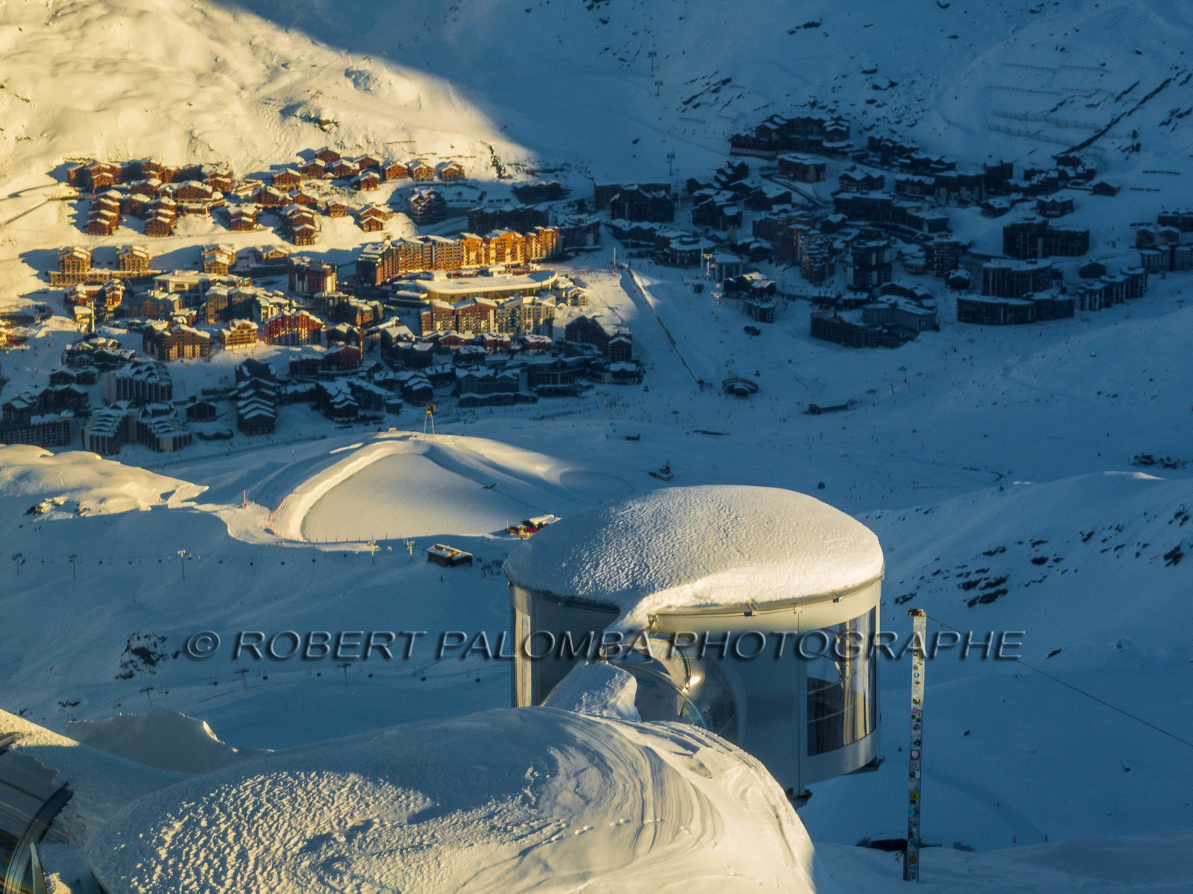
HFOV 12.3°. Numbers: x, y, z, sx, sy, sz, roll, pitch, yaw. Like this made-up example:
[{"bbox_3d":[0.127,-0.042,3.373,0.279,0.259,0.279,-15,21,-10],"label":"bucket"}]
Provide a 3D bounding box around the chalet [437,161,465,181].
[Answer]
[{"bbox_3d":[-116.850,-222.230,4457.890,18.800,13.900,14.200,-4,15,-17],"label":"chalet"}]

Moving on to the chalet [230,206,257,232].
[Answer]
[{"bbox_3d":[-250.501,-162.321,3938.706,18.000,15.500,20.000,2,14,8],"label":"chalet"}]

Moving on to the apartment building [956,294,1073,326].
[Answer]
[{"bbox_3d":[290.609,-94.679,3827.817,79.000,16.000,26.000,-2,14,-8],"label":"apartment building"}]

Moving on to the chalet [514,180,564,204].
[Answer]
[{"bbox_3d":[-46.090,-204.330,4426.170,37.600,14.700,13.200,-8,16,-28],"label":"chalet"}]

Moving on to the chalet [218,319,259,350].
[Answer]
[{"bbox_3d":[-268.630,-85.310,4163.550,25.900,20.300,14.200,-6,15,-23],"label":"chalet"}]

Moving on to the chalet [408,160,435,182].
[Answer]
[{"bbox_3d":[-134.990,-212.840,4272.660,17.200,13.660,14.670,-5,15,-19],"label":"chalet"}]

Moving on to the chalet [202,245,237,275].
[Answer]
[{"bbox_3d":[-263.636,-131.198,3878.838,20.000,16.000,22.000,2,14,8],"label":"chalet"}]

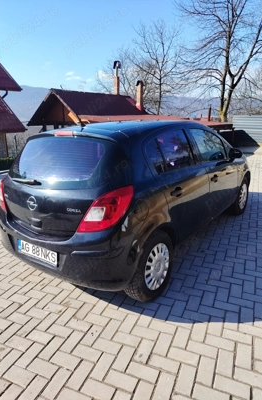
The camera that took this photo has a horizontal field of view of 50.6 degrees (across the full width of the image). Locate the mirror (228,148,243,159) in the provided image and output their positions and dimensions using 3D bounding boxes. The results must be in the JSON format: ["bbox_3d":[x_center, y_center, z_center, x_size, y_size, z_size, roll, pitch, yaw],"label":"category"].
[{"bbox_3d":[1.293,-0.577,3.433,0.190,0.135,0.120,9,19,35],"label":"mirror"}]

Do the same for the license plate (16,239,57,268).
[{"bbox_3d":[-0.778,0.432,2.280,0.520,0.113,0.020,9,15,35],"label":"license plate"}]

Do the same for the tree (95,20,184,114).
[{"bbox_3d":[1.123,-11.640,27.901,8.800,11.290,7.800,-1,16,0],"label":"tree"}]

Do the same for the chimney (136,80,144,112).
[{"bbox_3d":[0.717,-8.305,22.083,0.520,2.240,0.450,11,20,38],"label":"chimney"}]

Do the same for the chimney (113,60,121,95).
[{"bbox_3d":[-1.013,-9.132,20.801,0.450,2.360,0.420,11,20,38],"label":"chimney"}]

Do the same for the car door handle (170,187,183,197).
[{"bbox_3d":[0.382,-0.067,2.318,0.055,0.070,0.200,9,19,35],"label":"car door handle"}]

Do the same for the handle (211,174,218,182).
[{"bbox_3d":[0.909,-0.242,3.015,0.055,0.070,0.200,9,19,35],"label":"handle"}]

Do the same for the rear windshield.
[{"bbox_3d":[-0.628,-0.298,2.331,1.260,0.490,0.100,9,-19,35],"label":"rear windshield"}]

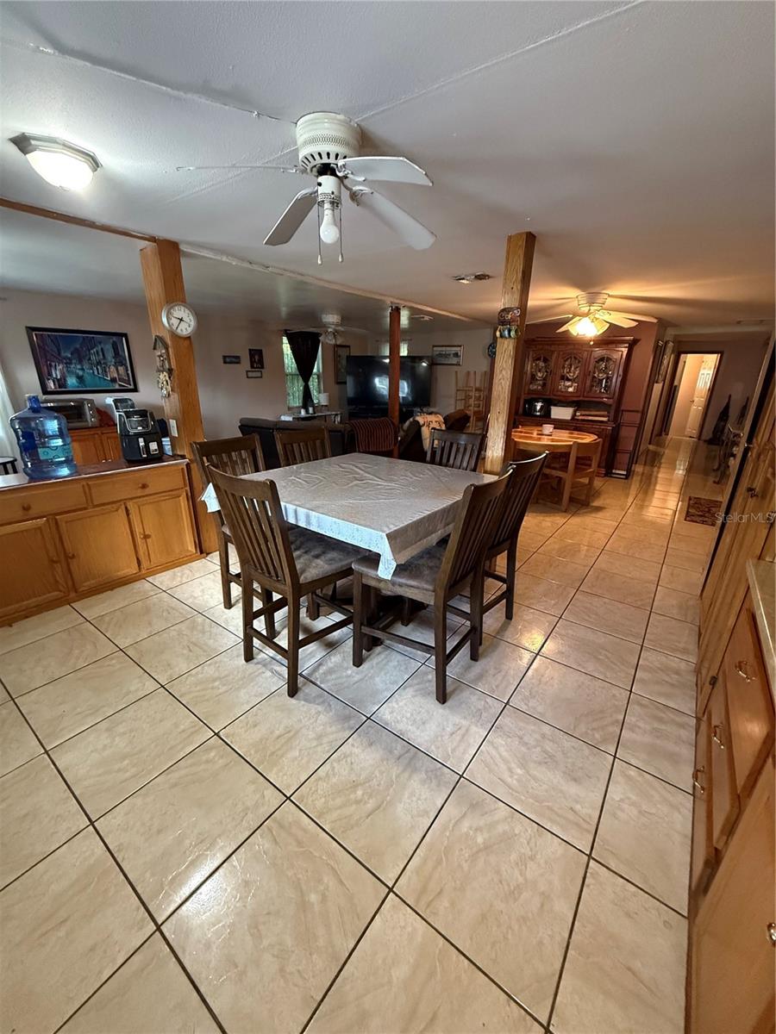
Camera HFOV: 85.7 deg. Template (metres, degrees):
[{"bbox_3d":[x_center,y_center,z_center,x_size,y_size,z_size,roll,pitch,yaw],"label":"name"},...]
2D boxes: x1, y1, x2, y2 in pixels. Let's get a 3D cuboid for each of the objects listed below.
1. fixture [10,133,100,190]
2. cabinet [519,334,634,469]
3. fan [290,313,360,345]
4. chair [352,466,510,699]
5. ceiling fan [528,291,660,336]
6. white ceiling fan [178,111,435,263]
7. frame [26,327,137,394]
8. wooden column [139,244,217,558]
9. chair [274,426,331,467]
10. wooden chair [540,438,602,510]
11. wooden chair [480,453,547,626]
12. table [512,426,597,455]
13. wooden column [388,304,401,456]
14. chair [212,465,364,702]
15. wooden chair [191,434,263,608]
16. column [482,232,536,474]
[{"bbox_3d":[-1.237,-1.318,1.594,0.285,0.108,0.285,15,24,34],"label":"fixture"},{"bbox_3d":[2.925,-1.791,6.777,1.568,2.026,0.477,15,24,34],"label":"cabinet"},{"bbox_3d":[-0.782,-2.609,5.841,1.123,0.416,1.123,15,24,34],"label":"fan"},{"bbox_3d":[0.195,0.276,2.068,0.584,1.075,0.461,14,23,32],"label":"chair"},{"bbox_3d":[2.064,-2.065,4.324,1.300,0.405,1.300,-14,25,-37],"label":"ceiling fan"},{"bbox_3d":[-0.199,-1.079,1.399,0.930,0.405,0.930,-14,25,-36],"label":"white ceiling fan"},{"bbox_3d":[-3.392,-1.749,4.744,0.030,0.670,0.965,15,24,34],"label":"frame"},{"bbox_3d":[-1.540,-0.763,3.155,0.231,2.226,0.153,15,24,34],"label":"wooden column"},{"bbox_3d":[-0.375,-0.022,2.868,0.584,1.075,0.461,17,25,37],"label":"chair"},{"bbox_3d":[2.105,-0.531,4.913,0.435,0.810,0.468,-13,24,-35],"label":"wooden chair"},{"bbox_3d":[0.484,0.139,2.473,0.584,1.075,0.461,17,25,37],"label":"wooden chair"},{"bbox_3d":[2.065,-0.703,5.502,1.133,0.749,1.521,15,24,34],"label":"table"},{"bbox_3d":[0.063,-1.401,5.173,0.094,2.242,0.094,15,24,34],"label":"wooden column"},{"bbox_3d":[-0.436,0.247,2.095,0.440,1.095,0.571,17,25,38],"label":"chair"},{"bbox_3d":[-0.745,0.082,2.549,0.584,1.075,0.461,15,24,33],"label":"wooden chair"},{"bbox_3d":[0.768,-0.601,2.846,0.133,2.231,0.083,15,24,34],"label":"column"}]

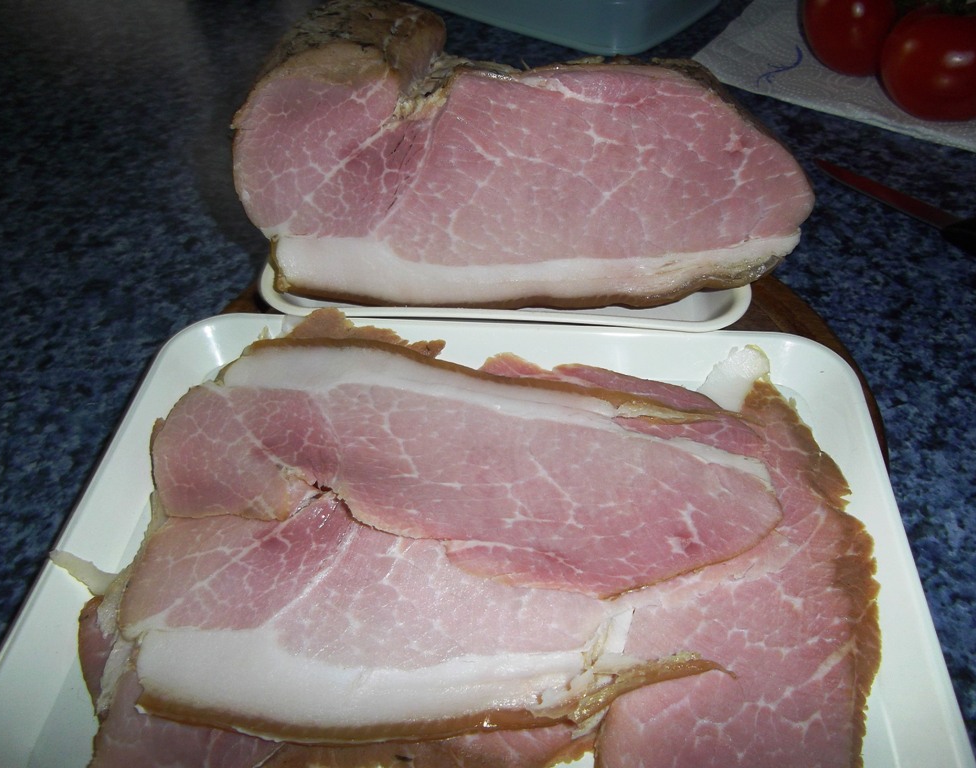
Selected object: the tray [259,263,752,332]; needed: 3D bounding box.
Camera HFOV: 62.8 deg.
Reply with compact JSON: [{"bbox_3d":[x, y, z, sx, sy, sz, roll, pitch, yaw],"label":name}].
[{"bbox_3d":[0.011,-0.073,0.386,0.211,0.022,0.150,3,48,6],"label":"tray"}]

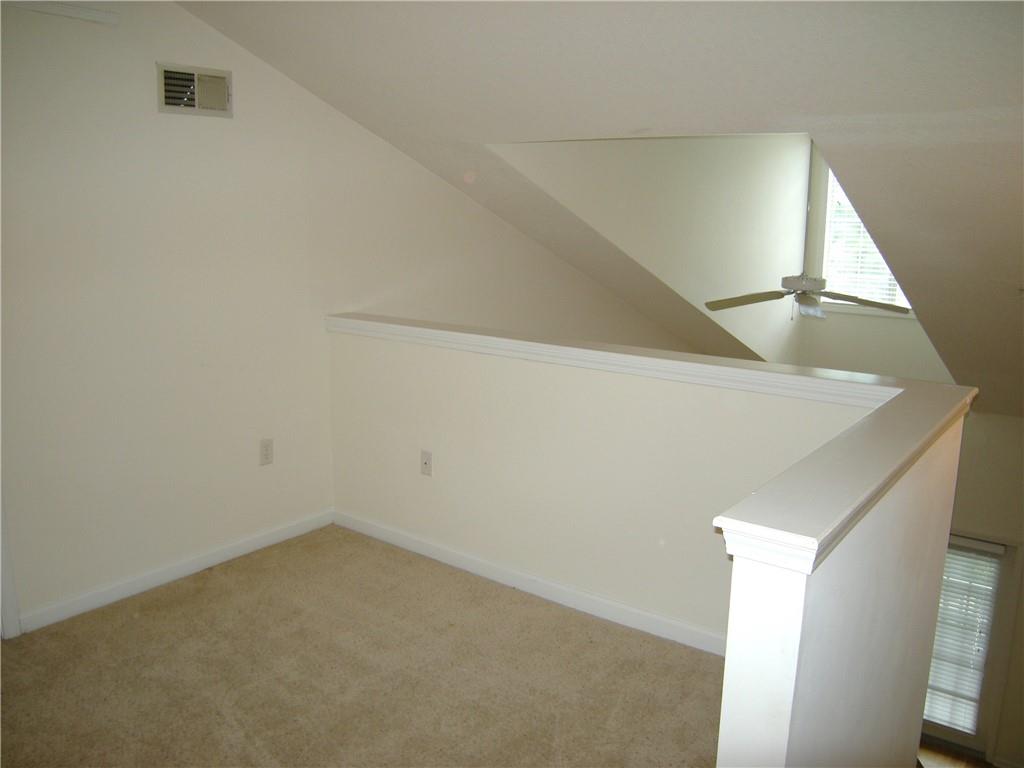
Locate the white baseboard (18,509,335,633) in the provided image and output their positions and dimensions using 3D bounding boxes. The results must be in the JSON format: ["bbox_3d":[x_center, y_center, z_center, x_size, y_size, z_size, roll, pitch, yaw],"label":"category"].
[{"bbox_3d":[-1.323,0.764,3.547,0.015,0.075,1.481,9,14,36],"label":"white baseboard"}]

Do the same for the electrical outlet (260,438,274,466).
[{"bbox_3d":[-1.105,0.309,3.747,0.010,0.116,0.071,9,14,36],"label":"electrical outlet"}]

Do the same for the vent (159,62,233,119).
[{"bbox_3d":[-1.233,-1.143,3.238,0.020,0.184,0.325,9,14,36],"label":"vent"}]

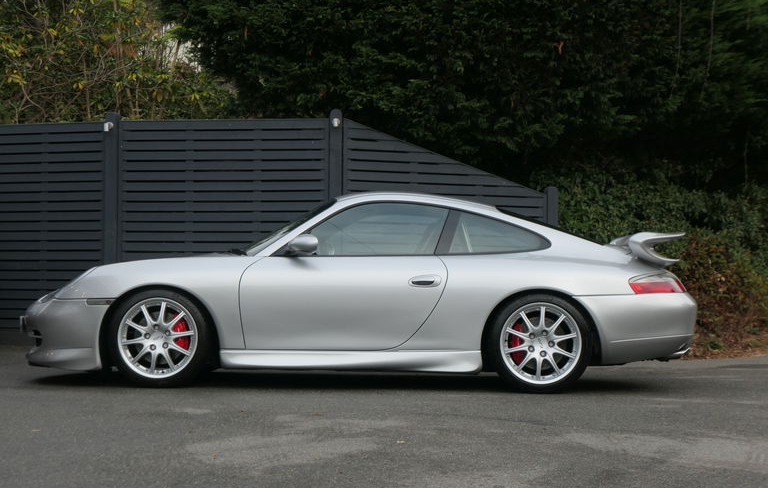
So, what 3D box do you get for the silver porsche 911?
[{"bbox_3d":[-0.212,0.290,10.221,4.430,1.270,1.800,1,-2,4],"label":"silver porsche 911"}]

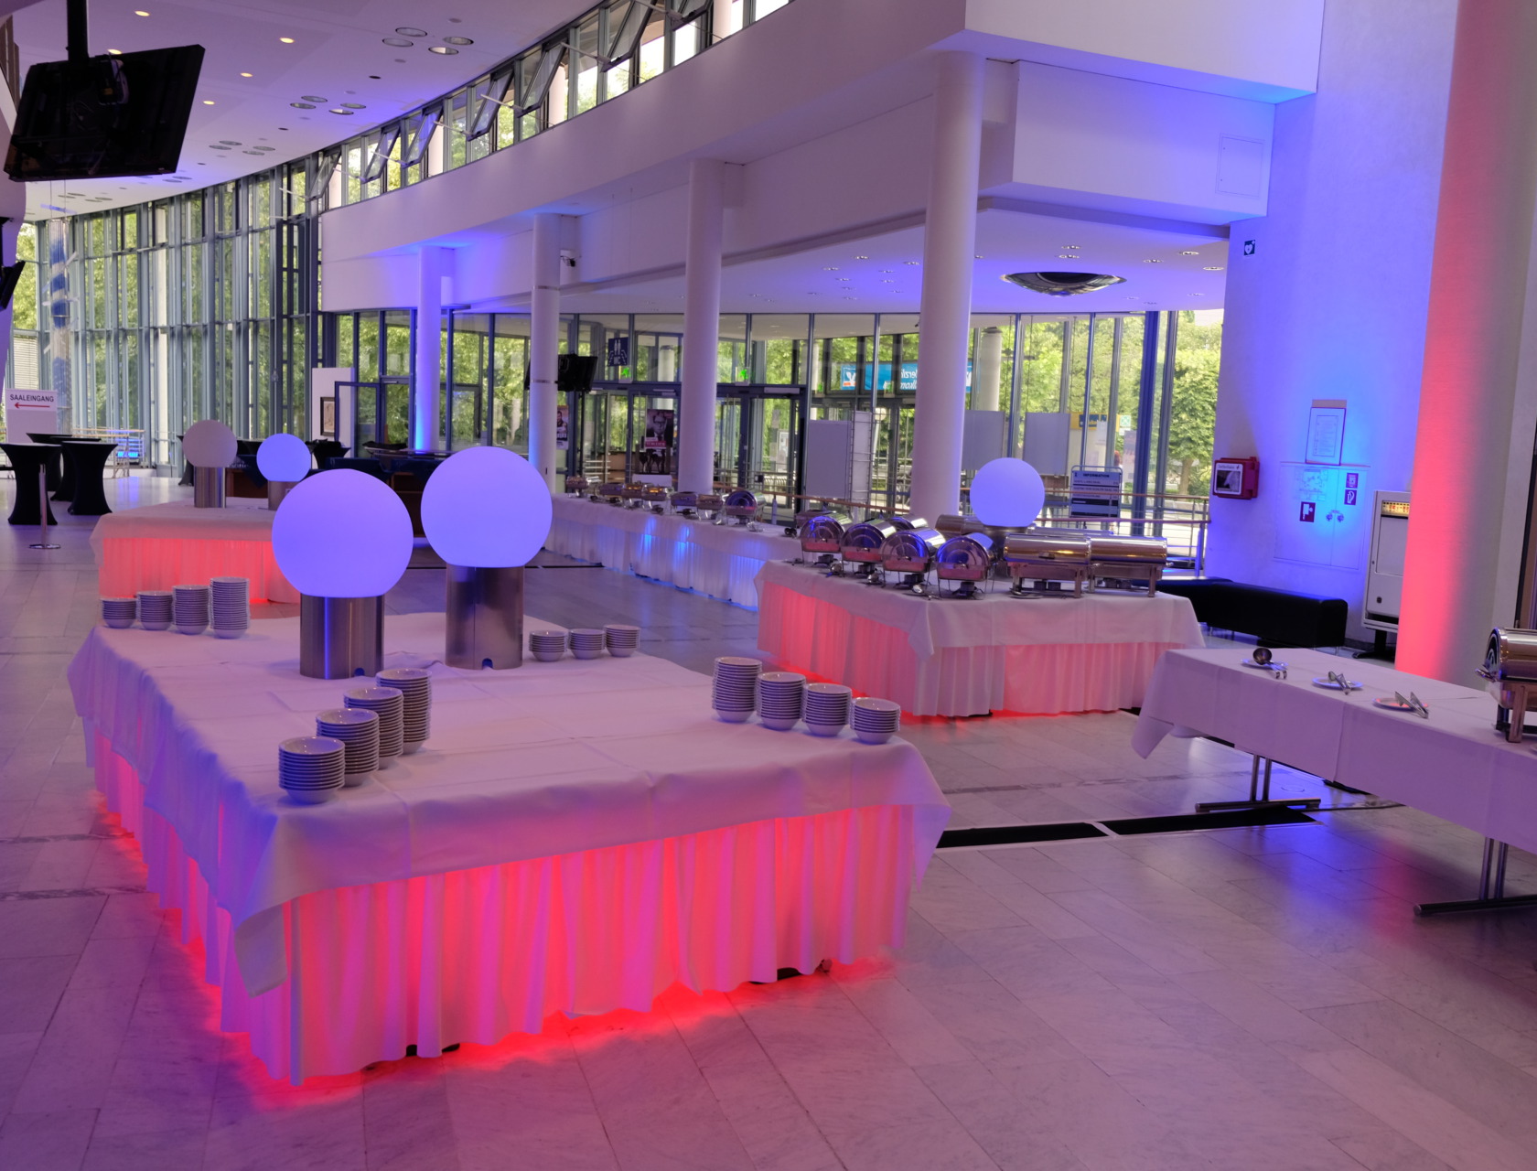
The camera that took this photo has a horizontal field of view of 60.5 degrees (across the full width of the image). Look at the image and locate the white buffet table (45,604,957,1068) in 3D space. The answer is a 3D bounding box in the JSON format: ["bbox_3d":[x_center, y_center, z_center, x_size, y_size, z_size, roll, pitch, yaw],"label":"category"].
[{"bbox_3d":[-1.281,0.679,5.014,2.000,0.710,3.250,-2,8,-34],"label":"white buffet table"}]

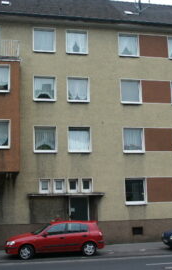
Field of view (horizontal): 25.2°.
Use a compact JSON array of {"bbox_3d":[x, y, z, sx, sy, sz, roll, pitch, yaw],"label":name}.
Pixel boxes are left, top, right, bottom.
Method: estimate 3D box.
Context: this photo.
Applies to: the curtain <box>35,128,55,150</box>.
[{"bbox_3d":[-2.155,0.177,20.140,1.045,1.237,0.100,1,-10,-12],"label":"curtain"}]

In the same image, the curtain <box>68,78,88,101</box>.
[{"bbox_3d":[-0.405,-2.437,20.658,1.082,1.207,0.100,1,-10,-12],"label":"curtain"}]

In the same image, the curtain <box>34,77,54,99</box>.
[{"bbox_3d":[-2.222,-2.542,20.603,1.055,1.197,0.100,1,-10,-12],"label":"curtain"}]

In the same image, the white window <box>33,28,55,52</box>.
[{"bbox_3d":[-2.212,-5.058,20.548,1.191,1.374,0.170,1,-10,-12],"label":"white window"}]

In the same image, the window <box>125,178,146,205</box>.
[{"bbox_3d":[2.711,3.022,20.868,1.218,1.407,0.150,1,-10,-12],"label":"window"}]

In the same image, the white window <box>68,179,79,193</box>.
[{"bbox_3d":[-0.622,2.583,19.431,0.564,0.706,0.160,1,-10,-13],"label":"white window"}]

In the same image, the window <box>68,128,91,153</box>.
[{"bbox_3d":[-0.314,0.275,19.990,1.212,1.377,0.160,1,-10,-12],"label":"window"}]

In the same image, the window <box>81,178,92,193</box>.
[{"bbox_3d":[0.086,2.596,19.659,0.565,0.768,0.160,1,-10,-12],"label":"window"}]

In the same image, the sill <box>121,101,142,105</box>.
[{"bbox_3d":[2.521,-1.792,21.288,1.245,0.131,0.200,1,-10,-12],"label":"sill"}]

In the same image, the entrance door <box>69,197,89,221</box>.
[{"bbox_3d":[-0.332,4.226,19.606,1.042,2.169,0.100,1,-10,-12],"label":"entrance door"}]

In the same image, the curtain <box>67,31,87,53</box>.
[{"bbox_3d":[-0.515,-5.196,21.797,1.050,1.200,0.080,1,-10,-12],"label":"curtain"}]

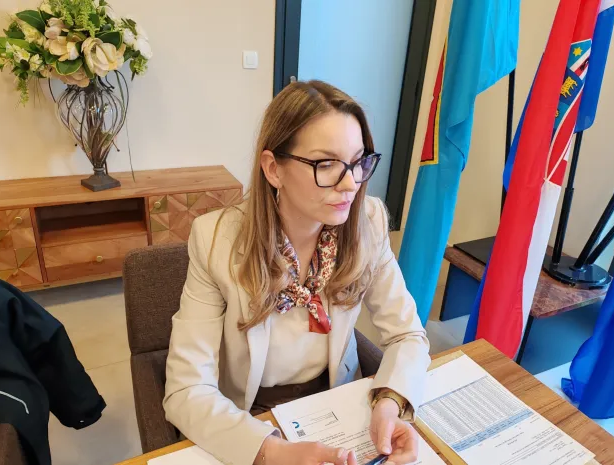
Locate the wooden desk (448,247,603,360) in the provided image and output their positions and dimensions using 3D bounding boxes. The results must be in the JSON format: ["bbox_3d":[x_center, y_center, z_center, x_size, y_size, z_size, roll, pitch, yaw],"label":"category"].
[{"bbox_3d":[1.032,0.336,2.359,0.580,0.395,0.590,-9,28,-25],"label":"wooden desk"}]

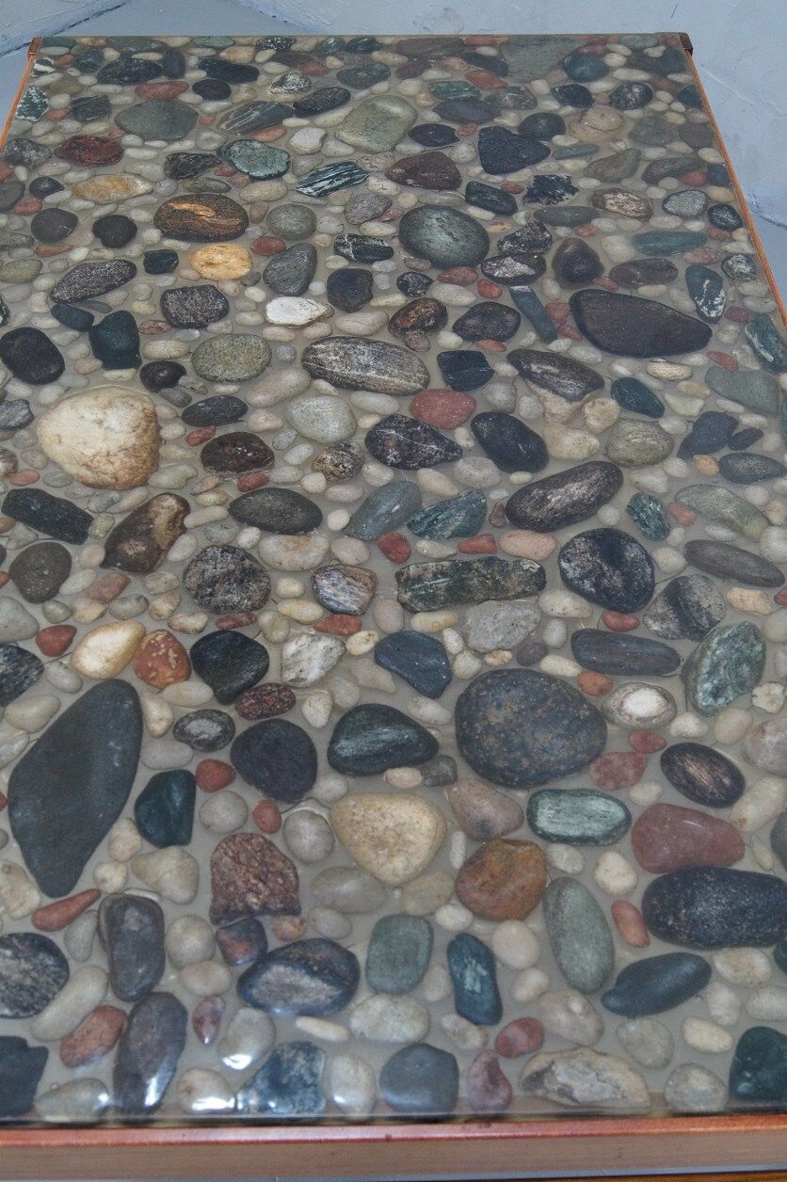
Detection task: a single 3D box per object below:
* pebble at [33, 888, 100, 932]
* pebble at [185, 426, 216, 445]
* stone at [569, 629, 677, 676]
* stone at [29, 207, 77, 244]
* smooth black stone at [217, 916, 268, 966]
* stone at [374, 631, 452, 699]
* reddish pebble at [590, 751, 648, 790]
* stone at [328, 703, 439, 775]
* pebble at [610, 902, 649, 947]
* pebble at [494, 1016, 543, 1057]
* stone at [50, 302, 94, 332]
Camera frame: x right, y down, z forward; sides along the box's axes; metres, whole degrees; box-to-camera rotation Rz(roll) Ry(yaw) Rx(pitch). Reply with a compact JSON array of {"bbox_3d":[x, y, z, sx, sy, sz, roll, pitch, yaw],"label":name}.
[{"bbox_3d":[-0.207,0.204,0.817,0.044,0.013,0.019,-24,53,-20],"label":"pebble"},{"bbox_3d":[-0.169,-0.137,1.126,0.029,0.009,0.015,-32,55,-26],"label":"pebble"},{"bbox_3d":[0.174,0.049,0.962,0.082,0.024,0.037,10,50,8],"label":"stone"},{"bbox_3d":[-0.323,-0.348,1.219,0.045,0.025,0.042,-25,54,-20],"label":"stone"},{"bbox_3d":[-0.088,0.204,0.747,0.029,0.017,0.030,-20,53,-17],"label":"smooth black stone"},{"bbox_3d":[0.021,0.051,0.958,0.066,0.023,0.043,34,57,26],"label":"stone"},{"bbox_3d":[0.158,0.125,0.889,0.041,0.015,0.030,-1,49,-1],"label":"reddish pebble"},{"bbox_3d":[-0.009,0.097,0.826,0.071,0.028,0.052,-1,48,-1],"label":"stone"},{"bbox_3d":[0.150,0.211,0.811,0.016,0.011,0.034,-10,50,-9],"label":"pebble"},{"bbox_3d":[0.075,0.268,0.764,0.029,0.013,0.021,-21,51,-18],"label":"pebble"},{"bbox_3d":[-0.280,-0.239,1.121,0.049,0.013,0.024,30,54,24],"label":"stone"}]

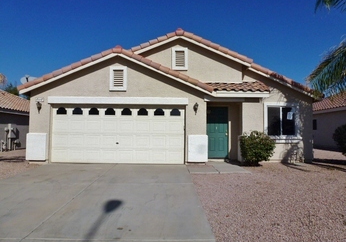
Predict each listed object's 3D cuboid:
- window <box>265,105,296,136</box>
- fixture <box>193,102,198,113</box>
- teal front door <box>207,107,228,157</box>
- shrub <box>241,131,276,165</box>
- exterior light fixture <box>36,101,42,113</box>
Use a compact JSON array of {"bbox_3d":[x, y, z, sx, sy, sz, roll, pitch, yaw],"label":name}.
[{"bbox_3d":[4.324,0.004,9.550,1.170,1.190,0.100,0,-3,0],"label":"window"},{"bbox_3d":[0.823,-0.427,8.550,0.190,0.440,0.220,0,-3,0],"label":"fixture"},{"bbox_3d":[1.753,0.476,9.520,0.920,2.040,0.080,0,-3,0],"label":"teal front door"},{"bbox_3d":[2.966,0.963,8.350,1.200,1.200,1.100,0,-3,0],"label":"shrub"},{"bbox_3d":[-4.750,-0.459,8.550,0.190,0.430,0.220,0,-3,0],"label":"exterior light fixture"}]

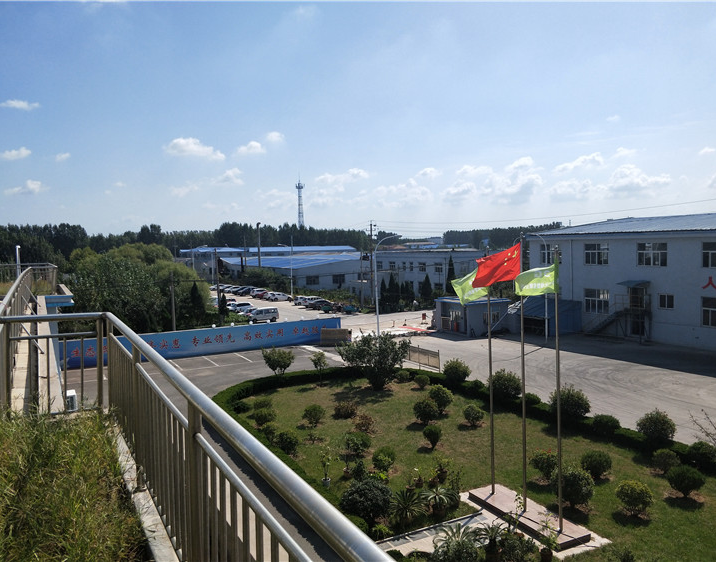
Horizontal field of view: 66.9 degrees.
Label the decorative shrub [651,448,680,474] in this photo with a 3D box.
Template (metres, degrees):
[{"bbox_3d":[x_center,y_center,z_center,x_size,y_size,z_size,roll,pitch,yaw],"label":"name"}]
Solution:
[{"bbox_3d":[13.150,7.709,23.101,1.218,1.034,1.181,1,5,30],"label":"decorative shrub"}]

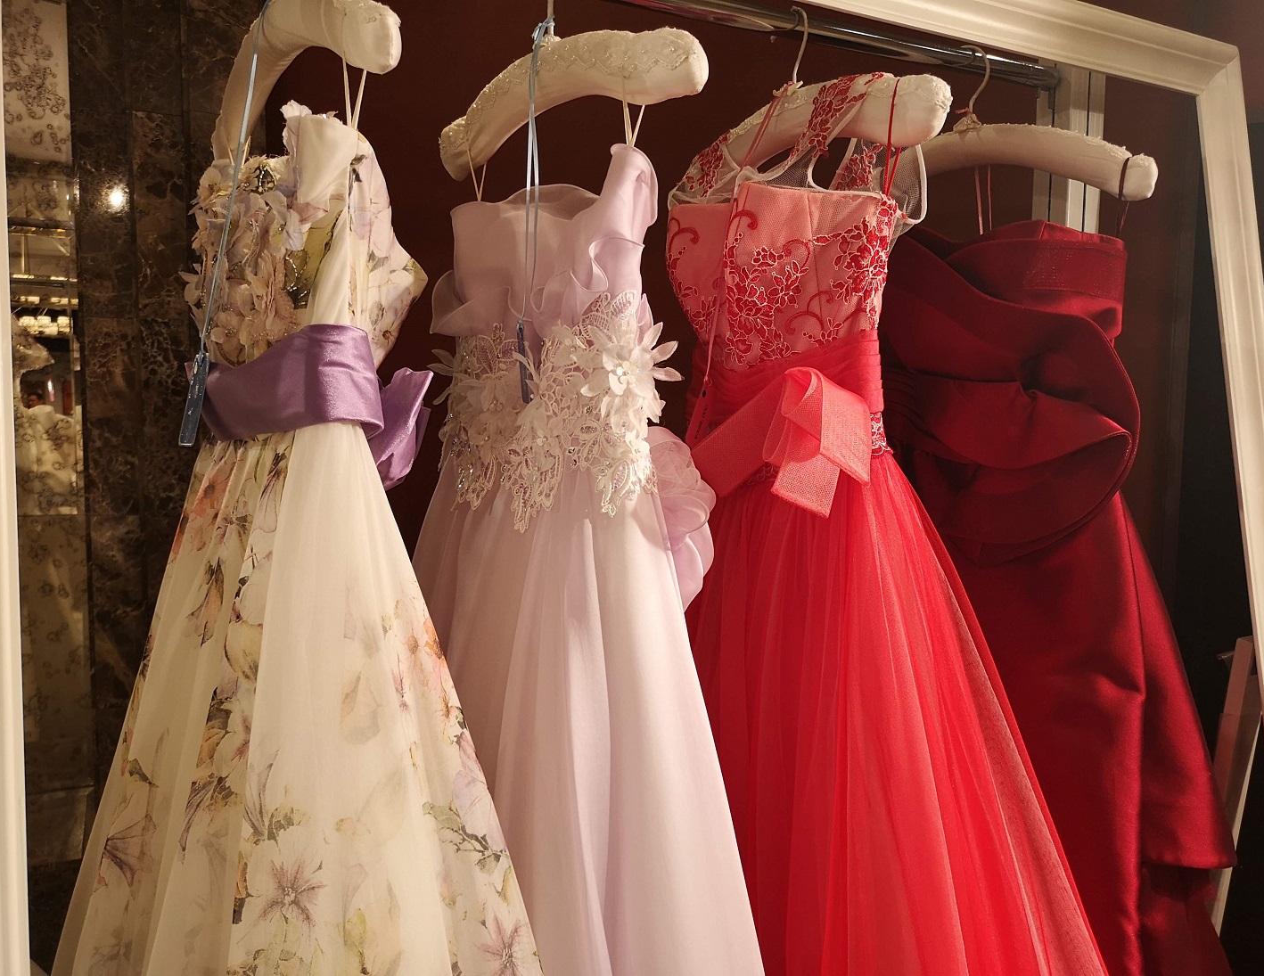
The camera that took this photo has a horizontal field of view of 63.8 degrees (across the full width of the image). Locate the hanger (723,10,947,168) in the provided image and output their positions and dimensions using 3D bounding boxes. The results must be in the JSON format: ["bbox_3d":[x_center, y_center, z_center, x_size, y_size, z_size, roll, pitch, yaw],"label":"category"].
[{"bbox_3d":[0.162,-0.392,1.010,0.062,0.165,0.400,-2,6,-27],"label":"hanger"}]

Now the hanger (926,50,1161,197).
[{"bbox_3d":[0.382,-0.393,1.113,0.062,0.171,0.400,-3,11,-36],"label":"hanger"}]

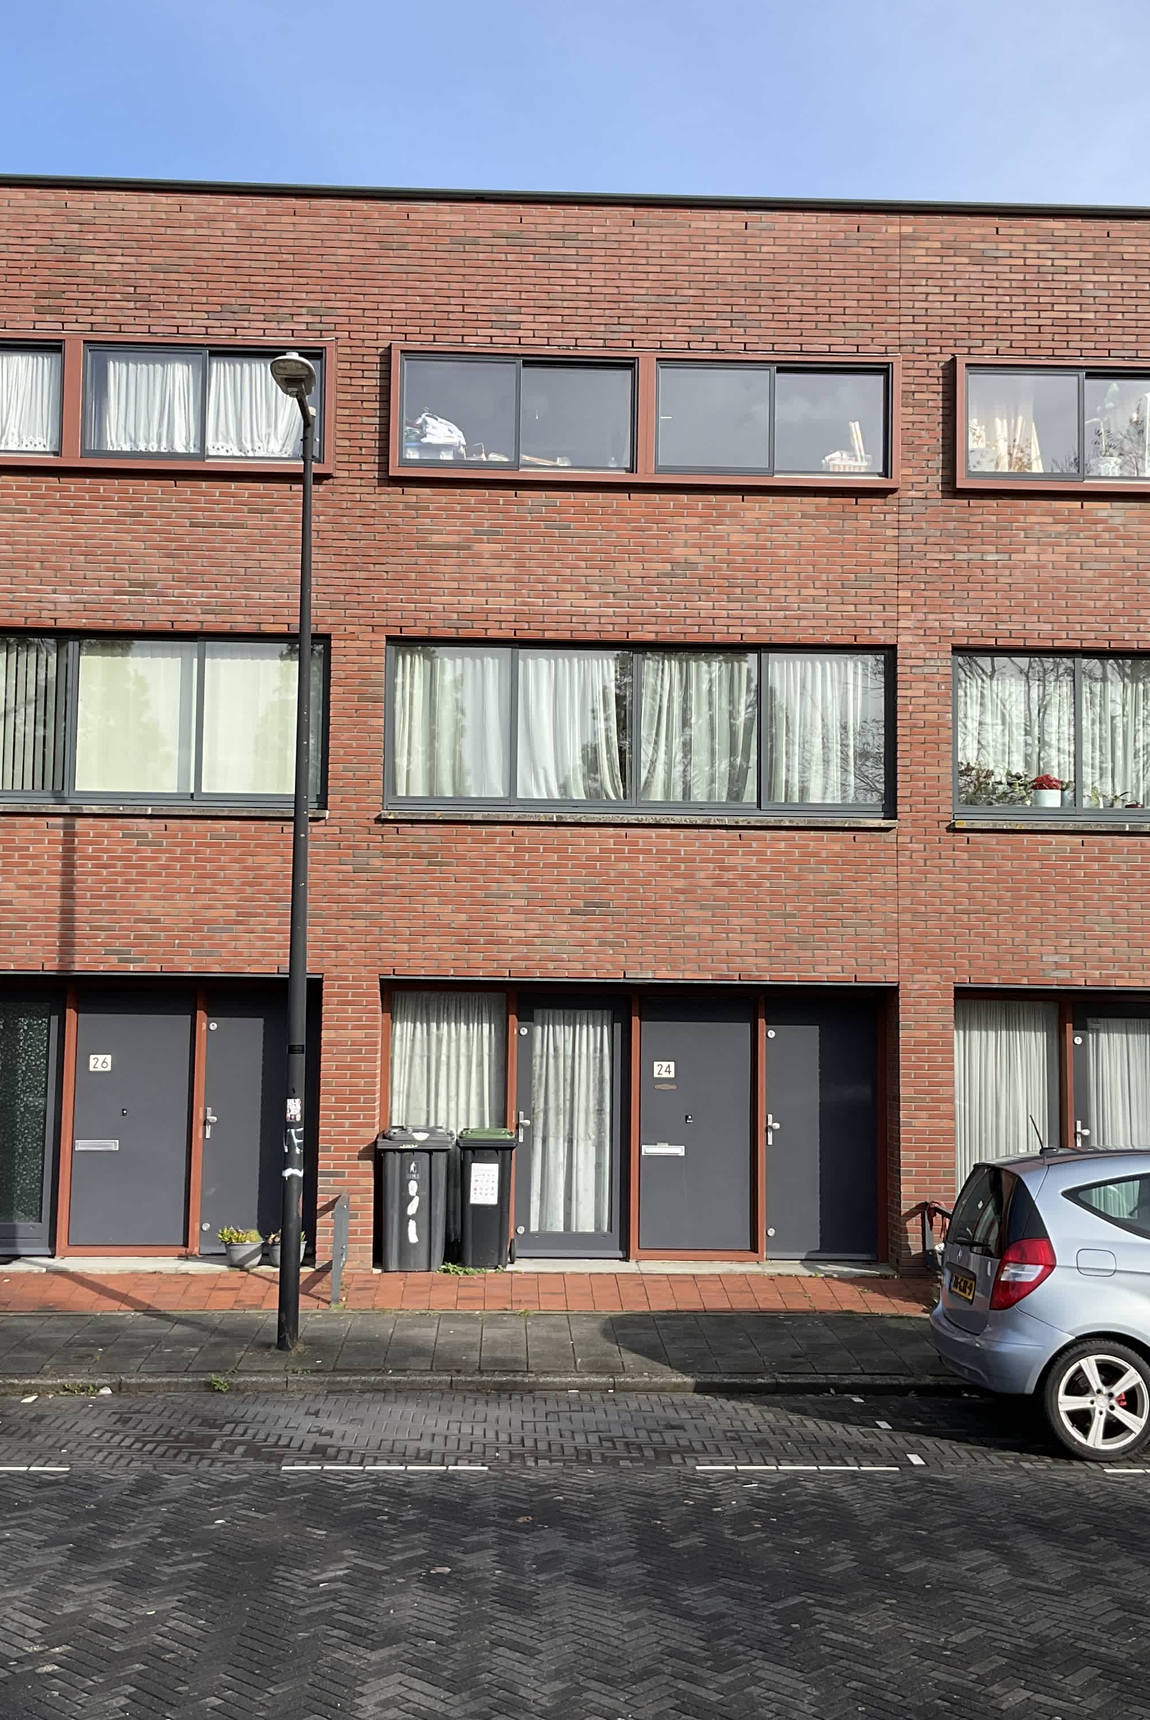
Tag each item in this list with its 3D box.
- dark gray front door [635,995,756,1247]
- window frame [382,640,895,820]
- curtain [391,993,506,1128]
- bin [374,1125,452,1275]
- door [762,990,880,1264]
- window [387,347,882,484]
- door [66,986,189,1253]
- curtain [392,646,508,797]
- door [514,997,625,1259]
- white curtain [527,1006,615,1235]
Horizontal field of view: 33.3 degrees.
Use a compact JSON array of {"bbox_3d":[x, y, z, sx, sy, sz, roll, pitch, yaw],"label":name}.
[{"bbox_3d":[0.949,2.091,15.242,0.914,1.975,0.070,1,-5,-2],"label":"dark gray front door"},{"bbox_3d":[0.511,-1.027,15.117,3.996,1.337,0.150,1,-6,-2],"label":"window frame"},{"bbox_3d":[-1.002,2.026,15.276,0.940,1.940,0.100,1,-5,-2],"label":"curtain"},{"bbox_3d":[-1.222,2.608,14.836,0.580,1.070,0.720,1,-6,-2],"label":"bin"},{"bbox_3d":[1.985,2.152,15.469,0.912,2.105,0.080,1,-5,-2],"label":"door"},{"bbox_3d":[0.556,-3.475,15.185,4.002,1.066,0.200,1,-6,-2],"label":"window"},{"bbox_3d":[-3.508,2.057,15.266,0.916,2.014,0.080,1,-5,-2],"label":"door"},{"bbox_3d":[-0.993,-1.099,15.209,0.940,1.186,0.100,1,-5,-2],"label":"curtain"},{"bbox_3d":[-0.037,2.141,15.392,0.888,2.080,0.080,1,-5,-2],"label":"door"},{"bbox_3d":[-0.026,2.069,15.278,0.707,1.788,0.090,1,-5,-2],"label":"white curtain"}]

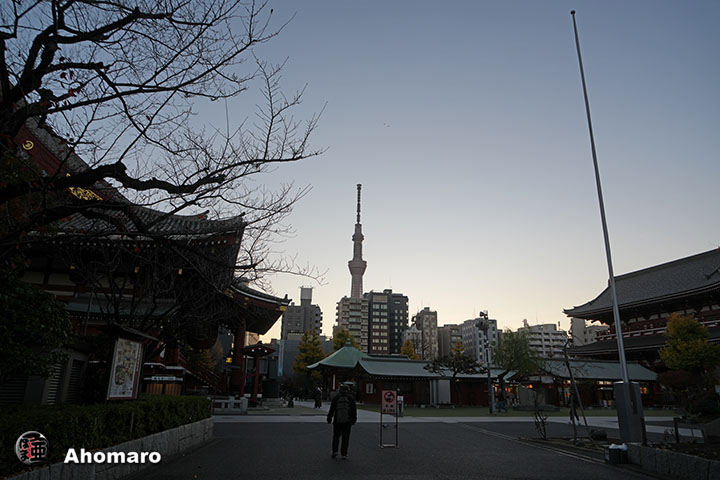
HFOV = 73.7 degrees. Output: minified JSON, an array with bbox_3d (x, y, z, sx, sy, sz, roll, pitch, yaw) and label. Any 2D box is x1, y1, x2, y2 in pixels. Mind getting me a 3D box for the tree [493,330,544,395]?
[{"bbox_3d":[14.161,11.528,43.020,4.700,6.900,4.500,1,-17,0],"label":"tree"}]

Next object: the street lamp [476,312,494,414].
[{"bbox_3d":[9.345,9.079,35.887,1.100,7.350,0.850,1,-17,0],"label":"street lamp"}]

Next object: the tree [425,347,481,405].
[{"bbox_3d":[8.529,12.426,43.783,5.000,5.300,4.600,1,-17,0],"label":"tree"}]

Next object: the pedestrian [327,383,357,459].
[{"bbox_3d":[-0.411,4.359,11.650,0.660,1.690,0.480,2,-17,-2],"label":"pedestrian"}]

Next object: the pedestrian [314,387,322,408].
[{"bbox_3d":[-3.225,12.328,37.747,0.550,1.670,0.420,1,-17,0],"label":"pedestrian"}]

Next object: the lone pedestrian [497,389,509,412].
[{"bbox_3d":[10.756,12.223,36.550,0.550,1.690,0.600,1,-17,0],"label":"lone pedestrian"}]

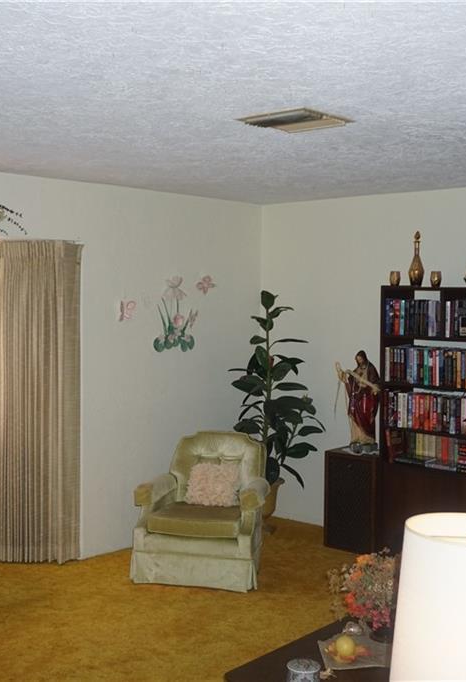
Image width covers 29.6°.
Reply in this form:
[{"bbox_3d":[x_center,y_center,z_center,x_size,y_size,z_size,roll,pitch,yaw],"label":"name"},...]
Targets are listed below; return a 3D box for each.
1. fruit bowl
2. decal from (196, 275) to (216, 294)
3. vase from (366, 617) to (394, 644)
[{"bbox_3d":[0.455,1.114,3.250,0.260,0.090,0.270,0,3,0],"label":"fruit bowl"},{"bbox_3d":[-0.189,-0.410,6.413,0.035,0.135,0.180,3,4,43],"label":"decal"},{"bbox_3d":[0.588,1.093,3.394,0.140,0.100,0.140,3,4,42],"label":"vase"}]

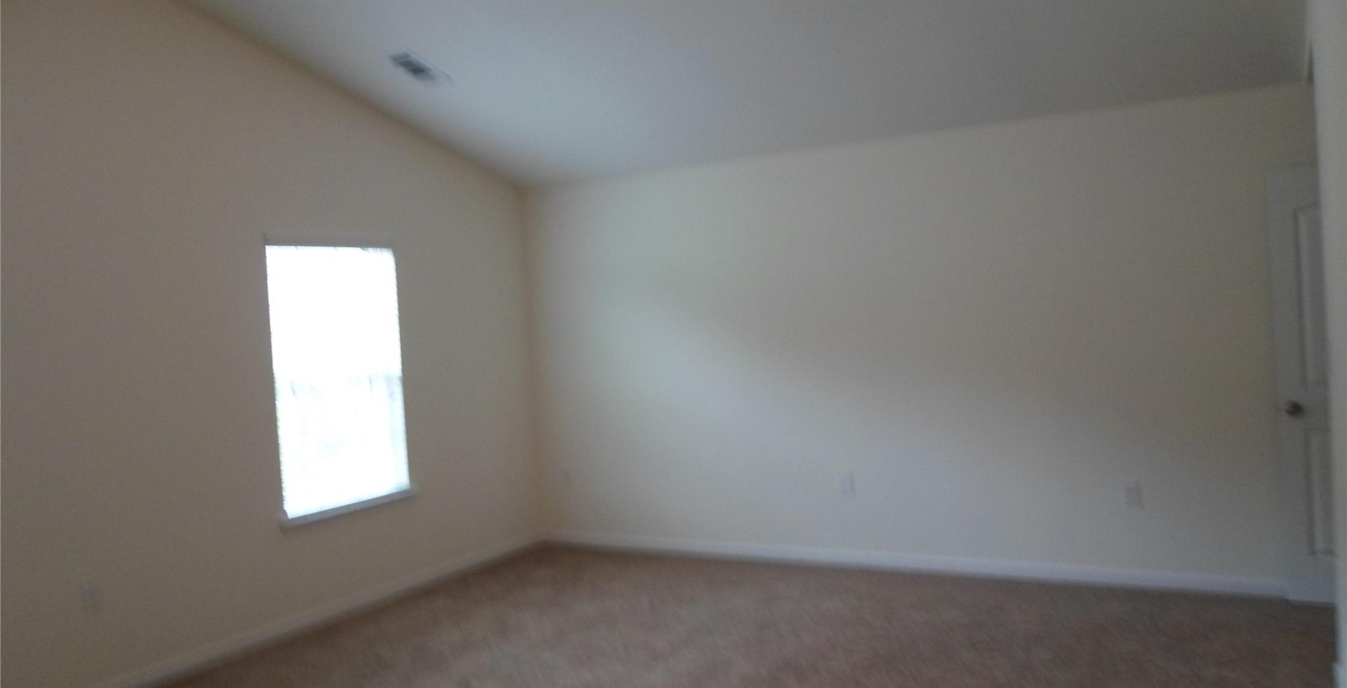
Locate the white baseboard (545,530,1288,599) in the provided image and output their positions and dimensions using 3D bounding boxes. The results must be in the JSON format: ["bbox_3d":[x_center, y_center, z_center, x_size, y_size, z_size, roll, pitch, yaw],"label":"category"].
[{"bbox_3d":[1.027,1.247,5.692,4.355,0.087,0.016,-2,1,28],"label":"white baseboard"}]

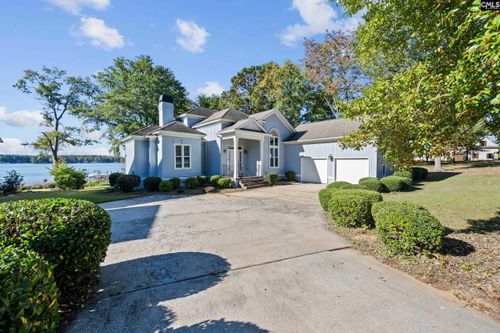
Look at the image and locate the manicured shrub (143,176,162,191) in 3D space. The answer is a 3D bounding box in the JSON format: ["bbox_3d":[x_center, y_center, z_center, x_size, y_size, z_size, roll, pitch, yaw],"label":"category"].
[{"bbox_3d":[-5.811,1.042,11.638,0.989,0.817,0.989,-1,1,-27],"label":"manicured shrub"}]

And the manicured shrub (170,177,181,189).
[{"bbox_3d":[-5.004,1.099,12.982,0.747,0.681,0.747,-1,1,-21],"label":"manicured shrub"}]

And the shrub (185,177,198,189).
[{"bbox_3d":[-3.711,1.056,12.562,0.867,0.747,0.867,0,1,-16],"label":"shrub"}]

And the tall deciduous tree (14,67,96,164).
[{"bbox_3d":[-24.012,-4.920,24.000,7.800,14.800,7.800,1,2,45],"label":"tall deciduous tree"}]

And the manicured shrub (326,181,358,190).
[{"bbox_3d":[4.568,1.146,9.600,1.500,0.950,1.450,1,1,25],"label":"manicured shrub"}]

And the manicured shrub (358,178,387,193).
[{"bbox_3d":[7.562,1.160,12.000,1.600,0.930,1.600,1,1,32],"label":"manicured shrub"}]

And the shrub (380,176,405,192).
[{"bbox_3d":[9.589,1.148,12.900,1.650,1.020,1.650,1,1,37],"label":"shrub"}]

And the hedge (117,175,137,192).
[{"bbox_3d":[-7.055,0.977,11.174,1.018,0.969,1.018,-1,2,-32],"label":"hedge"}]

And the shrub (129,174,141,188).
[{"bbox_3d":[-8.831,1.165,14.800,0.980,0.960,0.980,-1,1,-31],"label":"shrub"}]

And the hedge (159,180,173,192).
[{"bbox_3d":[-5.868,1.375,13.500,0.860,0.800,0.860,-1,1,-23],"label":"hedge"}]

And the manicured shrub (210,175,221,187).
[{"bbox_3d":[-2.680,1.111,15.100,0.850,0.850,0.850,0,1,-10],"label":"manicured shrub"}]

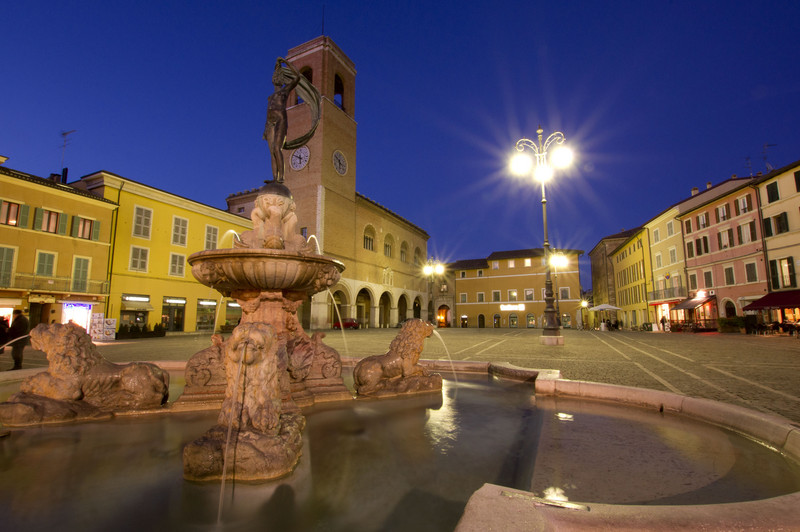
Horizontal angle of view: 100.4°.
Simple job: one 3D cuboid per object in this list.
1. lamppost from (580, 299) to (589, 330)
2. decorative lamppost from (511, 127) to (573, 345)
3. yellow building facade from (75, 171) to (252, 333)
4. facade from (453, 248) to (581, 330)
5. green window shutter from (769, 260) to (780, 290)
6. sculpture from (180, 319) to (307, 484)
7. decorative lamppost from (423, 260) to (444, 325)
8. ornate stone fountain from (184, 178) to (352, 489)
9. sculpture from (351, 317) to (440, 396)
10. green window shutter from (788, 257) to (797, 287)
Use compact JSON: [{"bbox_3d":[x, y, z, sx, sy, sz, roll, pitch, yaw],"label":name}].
[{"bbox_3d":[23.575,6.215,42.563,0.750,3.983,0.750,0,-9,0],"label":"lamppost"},{"bbox_3d":[8.122,-1.965,18.501,2.900,12.355,2.700,0,-9,0],"label":"decorative lamppost"},{"bbox_3d":[-18.095,0.189,28.917,2.600,11.300,13.000,-3,-9,21],"label":"yellow building facade"},{"bbox_3d":[17.288,3.677,52.018,18.109,11.939,2.200,-4,-9,24],"label":"facade"},{"bbox_3d":[31.725,0.762,28.218,0.080,2.300,0.650,-2,-9,12],"label":"green window shutter"},{"bbox_3d":[-1.431,1.107,3.277,0.840,1.172,1.500,3,-9,-18],"label":"sculpture"},{"bbox_3d":[4.875,3.928,49.973,2.900,10.718,2.600,0,-9,0],"label":"decorative lamppost"},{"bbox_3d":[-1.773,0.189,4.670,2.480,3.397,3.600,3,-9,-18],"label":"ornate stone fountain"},{"bbox_3d":[-0.081,1.471,5.670,1.450,1.172,0.780,3,-9,-18],"label":"sculpture"},{"bbox_3d":[31.393,0.480,26.642,0.080,2.350,0.620,-2,-9,12],"label":"green window shutter"}]

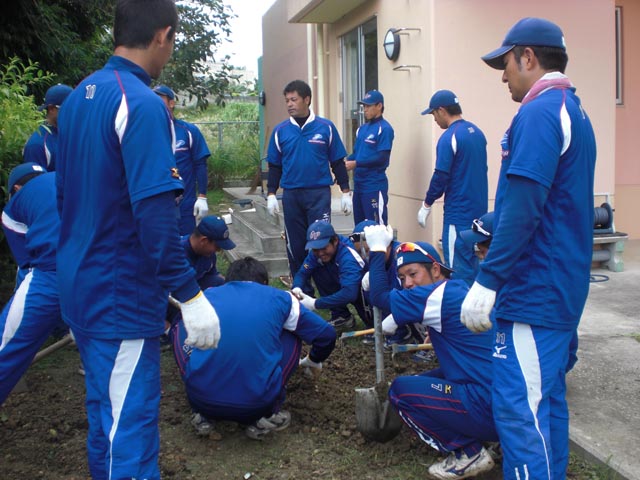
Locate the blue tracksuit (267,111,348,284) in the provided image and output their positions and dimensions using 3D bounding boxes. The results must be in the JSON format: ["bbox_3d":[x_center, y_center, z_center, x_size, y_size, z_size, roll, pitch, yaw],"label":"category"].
[{"bbox_3d":[-0.090,-0.304,5.280,0.600,1.380,0.310,1,9,16],"label":"blue tracksuit"}]

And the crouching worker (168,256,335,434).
[{"bbox_3d":[-0.302,0.464,3.191,0.700,0.770,0.720,-1,8,2],"label":"crouching worker"}]

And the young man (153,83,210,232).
[{"bbox_3d":[-1.017,-0.215,4.913,0.560,1.720,0.340,1,8,17],"label":"young man"}]

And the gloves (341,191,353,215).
[{"bbox_3d":[0.200,-0.273,5.250,0.090,0.190,0.090,3,9,24],"label":"gloves"}]

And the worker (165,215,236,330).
[{"bbox_3d":[-0.817,0.270,4.576,0.620,0.820,0.520,3,9,30],"label":"worker"}]

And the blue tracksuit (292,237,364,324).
[{"bbox_3d":[0.073,0.282,4.900,0.500,0.610,0.560,4,10,30],"label":"blue tracksuit"}]

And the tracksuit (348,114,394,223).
[{"bbox_3d":[0.430,-0.349,6.050,0.460,1.400,0.350,7,12,43],"label":"tracksuit"}]

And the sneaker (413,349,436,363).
[{"bbox_3d":[0.667,0.689,4.301,0.280,0.100,0.105,-9,11,-40],"label":"sneaker"}]

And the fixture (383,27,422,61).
[{"bbox_3d":[0.649,-1.735,6.250,0.100,0.290,0.290,-3,9,-13],"label":"fixture"}]

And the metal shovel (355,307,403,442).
[{"bbox_3d":[0.258,0.445,3.099,0.230,0.960,0.130,-2,9,-9],"label":"metal shovel"}]

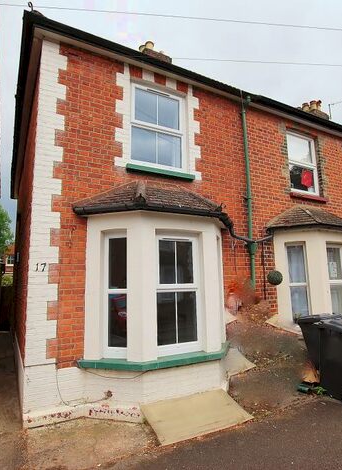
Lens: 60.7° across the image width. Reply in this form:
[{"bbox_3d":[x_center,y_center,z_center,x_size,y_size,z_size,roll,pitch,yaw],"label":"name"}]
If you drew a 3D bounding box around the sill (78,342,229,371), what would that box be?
[{"bbox_3d":[0.055,1.690,4.098,2.480,0.100,0.680,3,-9,-28],"label":"sill"}]

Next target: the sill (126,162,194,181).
[{"bbox_3d":[-0.158,-1.000,4.778,1.220,0.095,0.150,3,-9,-28],"label":"sill"}]

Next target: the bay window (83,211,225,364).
[{"bbox_3d":[0.021,0.725,4.264,2.360,1.930,0.620,3,-9,-28],"label":"bay window"}]

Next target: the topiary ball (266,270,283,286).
[{"bbox_3d":[1.890,0.794,5.337,0.300,0.300,0.300,-1,-8,0],"label":"topiary ball"}]

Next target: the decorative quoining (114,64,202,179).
[{"bbox_3d":[-0.163,-1.872,4.911,1.560,1.820,0.110,3,-9,-28],"label":"decorative quoining"}]

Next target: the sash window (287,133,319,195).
[{"bbox_3d":[3.041,-1.632,6.706,1.020,1.430,0.100,3,-9,-28],"label":"sash window"}]

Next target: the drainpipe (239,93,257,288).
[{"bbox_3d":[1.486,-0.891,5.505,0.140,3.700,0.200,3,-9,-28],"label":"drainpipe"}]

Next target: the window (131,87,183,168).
[{"bbox_3d":[-0.187,-1.798,4.978,1.040,1.430,0.100,3,-9,-28],"label":"window"}]

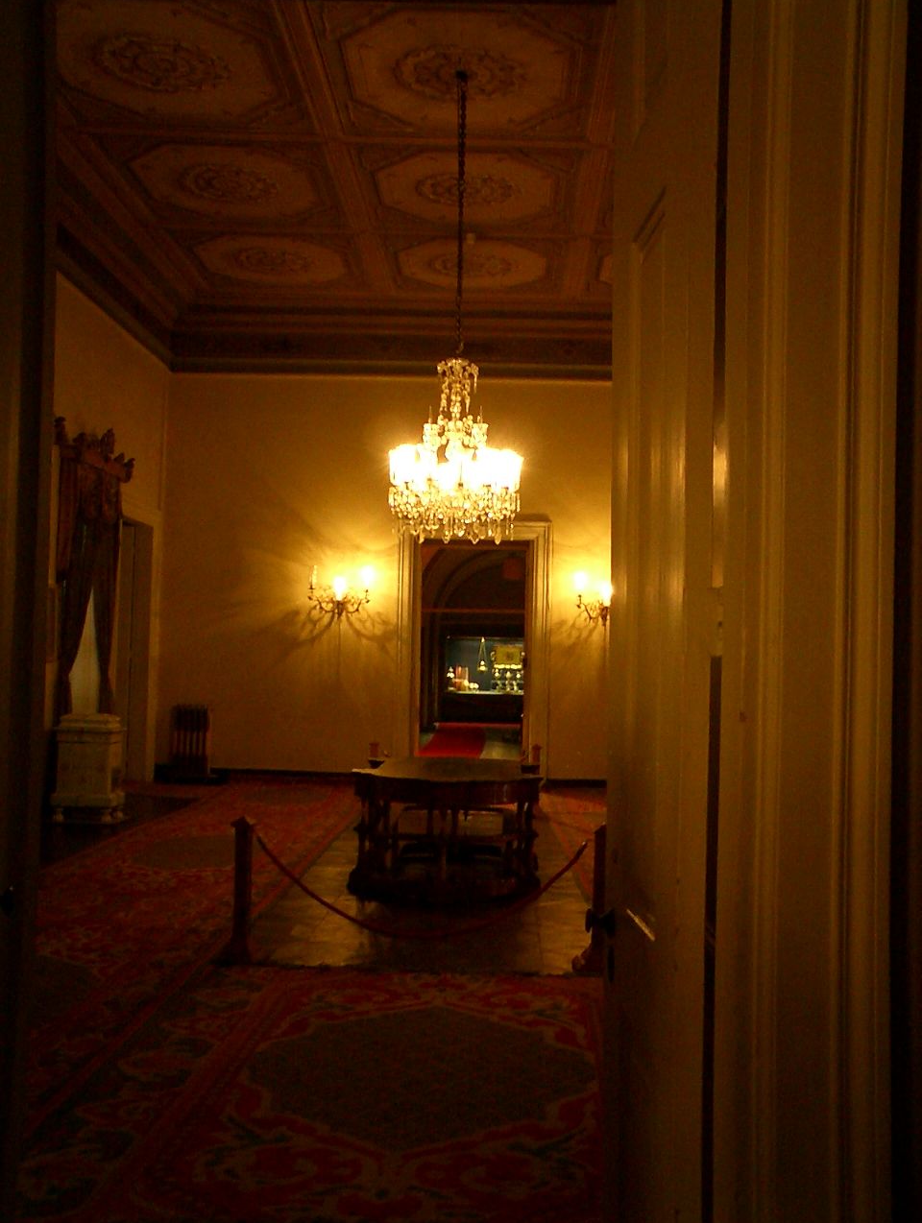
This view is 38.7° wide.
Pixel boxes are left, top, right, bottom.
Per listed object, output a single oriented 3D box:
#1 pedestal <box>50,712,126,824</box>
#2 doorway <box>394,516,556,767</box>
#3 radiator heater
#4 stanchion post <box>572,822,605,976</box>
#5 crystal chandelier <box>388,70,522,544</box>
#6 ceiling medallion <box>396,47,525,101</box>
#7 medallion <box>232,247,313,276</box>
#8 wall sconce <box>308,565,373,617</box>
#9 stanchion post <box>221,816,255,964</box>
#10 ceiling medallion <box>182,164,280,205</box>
[{"bbox_3d":[-3.434,1.435,12.198,0.565,0.996,0.460,1,-2,2],"label":"pedestal"},{"bbox_3d":[0.150,0.509,16.301,1.871,3.292,0.300,1,-2,2],"label":"doorway"},{"bbox_3d":[-3.322,1.610,16.097,0.521,0.924,0.250,1,-2,2],"label":"radiator heater"},{"bbox_3d":[0.706,1.463,6.768,0.210,0.742,0.210,1,-2,2],"label":"stanchion post"},{"bbox_3d":[-0.017,-2.297,9.924,0.997,3.591,0.997,1,-2,2],"label":"crystal chandelier"},{"bbox_3d":[-0.004,-4.061,10.003,0.960,0.070,0.960,1,-2,2],"label":"ceiling medallion"},{"bbox_3d":[-2.128,-3.937,14.888,0.960,0.070,0.960,1,-2,2],"label":"medallion"},{"bbox_3d":[-1.483,-0.242,16.162,0.806,0.638,0.380,1,-2,2],"label":"wall sconce"},{"bbox_3d":[-1.128,1.429,6.805,0.210,0.731,0.210,1,-2,2],"label":"stanchion post"},{"bbox_3d":[-2.189,-4.023,12.447,0.960,0.070,0.960,1,-2,2],"label":"ceiling medallion"}]

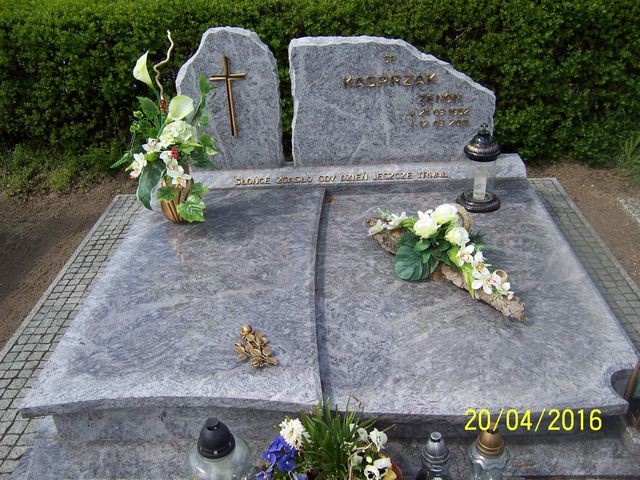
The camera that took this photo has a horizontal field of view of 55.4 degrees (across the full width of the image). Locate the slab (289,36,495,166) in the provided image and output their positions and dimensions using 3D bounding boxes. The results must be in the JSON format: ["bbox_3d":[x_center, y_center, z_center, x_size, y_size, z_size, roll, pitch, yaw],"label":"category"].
[{"bbox_3d":[0.338,-0.654,2.869,0.950,0.584,0.101,-2,30,4],"label":"slab"}]

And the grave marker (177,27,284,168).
[{"bbox_3d":[-0.433,-0.663,2.901,0.474,0.667,0.101,-2,30,4],"label":"grave marker"}]

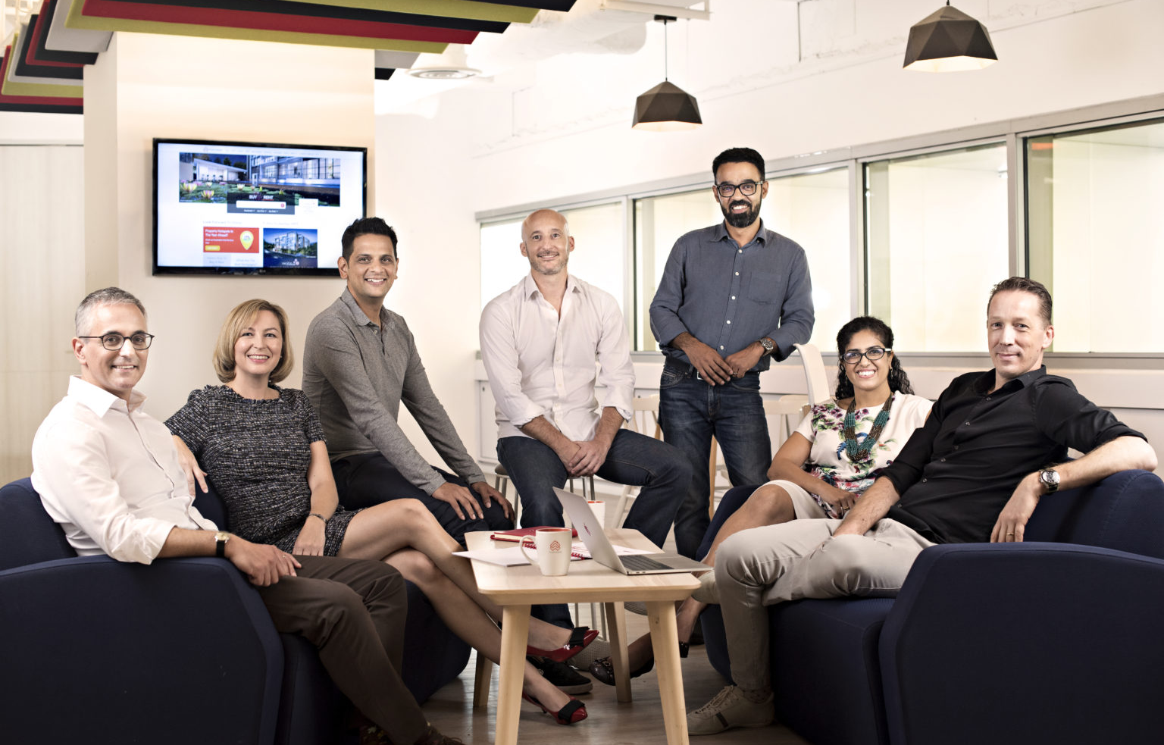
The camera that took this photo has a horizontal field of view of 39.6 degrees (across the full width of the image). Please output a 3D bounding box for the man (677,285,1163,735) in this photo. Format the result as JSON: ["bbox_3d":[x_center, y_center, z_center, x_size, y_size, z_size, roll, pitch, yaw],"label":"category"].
[{"bbox_3d":[0.843,0.356,4.221,0.942,1.192,1.083,-1,1,-35],"label":"man"}]

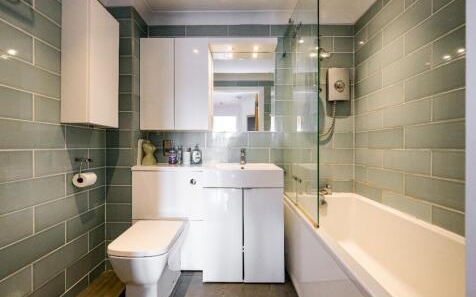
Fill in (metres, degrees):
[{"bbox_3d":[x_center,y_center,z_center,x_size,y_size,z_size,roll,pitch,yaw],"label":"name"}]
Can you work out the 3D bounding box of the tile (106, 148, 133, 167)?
[{"bbox_3d":[-0.972,0.077,1.632,0.213,0.150,0.010,0,0,0],"label":"tile"}]

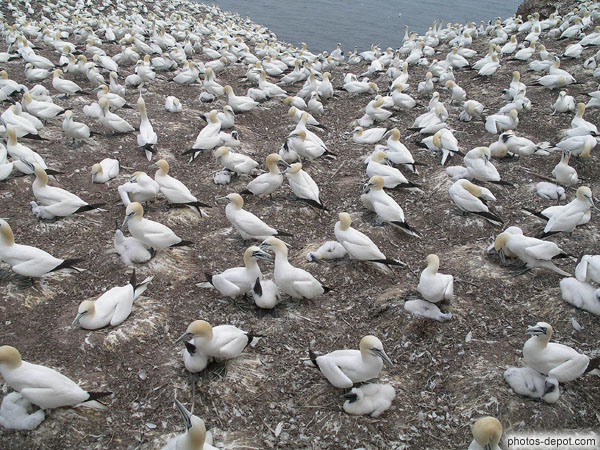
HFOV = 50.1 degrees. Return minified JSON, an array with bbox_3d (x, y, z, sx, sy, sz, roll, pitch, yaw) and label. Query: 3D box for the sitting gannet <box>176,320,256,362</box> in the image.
[{"bbox_3d":[-0.473,0.676,3.815,0.531,0.321,0.240,-10,27,-21],"label":"sitting gannet"}]

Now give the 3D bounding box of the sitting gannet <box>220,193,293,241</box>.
[{"bbox_3d":[-0.381,-0.023,5.234,0.709,0.440,0.220,10,27,20],"label":"sitting gannet"}]

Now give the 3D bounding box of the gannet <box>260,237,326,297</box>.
[{"bbox_3d":[-0.022,0.295,4.449,0.512,0.499,0.220,-4,25,-9],"label":"gannet"}]

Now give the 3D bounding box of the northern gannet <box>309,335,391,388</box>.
[{"bbox_3d":[0.274,0.737,3.667,0.535,0.331,0.250,10,27,20],"label":"northern gannet"}]

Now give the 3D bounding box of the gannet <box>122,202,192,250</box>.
[{"bbox_3d":[-1.138,0.028,5.123,0.594,0.437,0.220,3,25,5],"label":"gannet"}]

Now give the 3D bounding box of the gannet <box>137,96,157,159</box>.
[{"bbox_3d":[-1.907,-1.241,7.968,0.220,0.740,0.480,-6,26,-12],"label":"gannet"}]

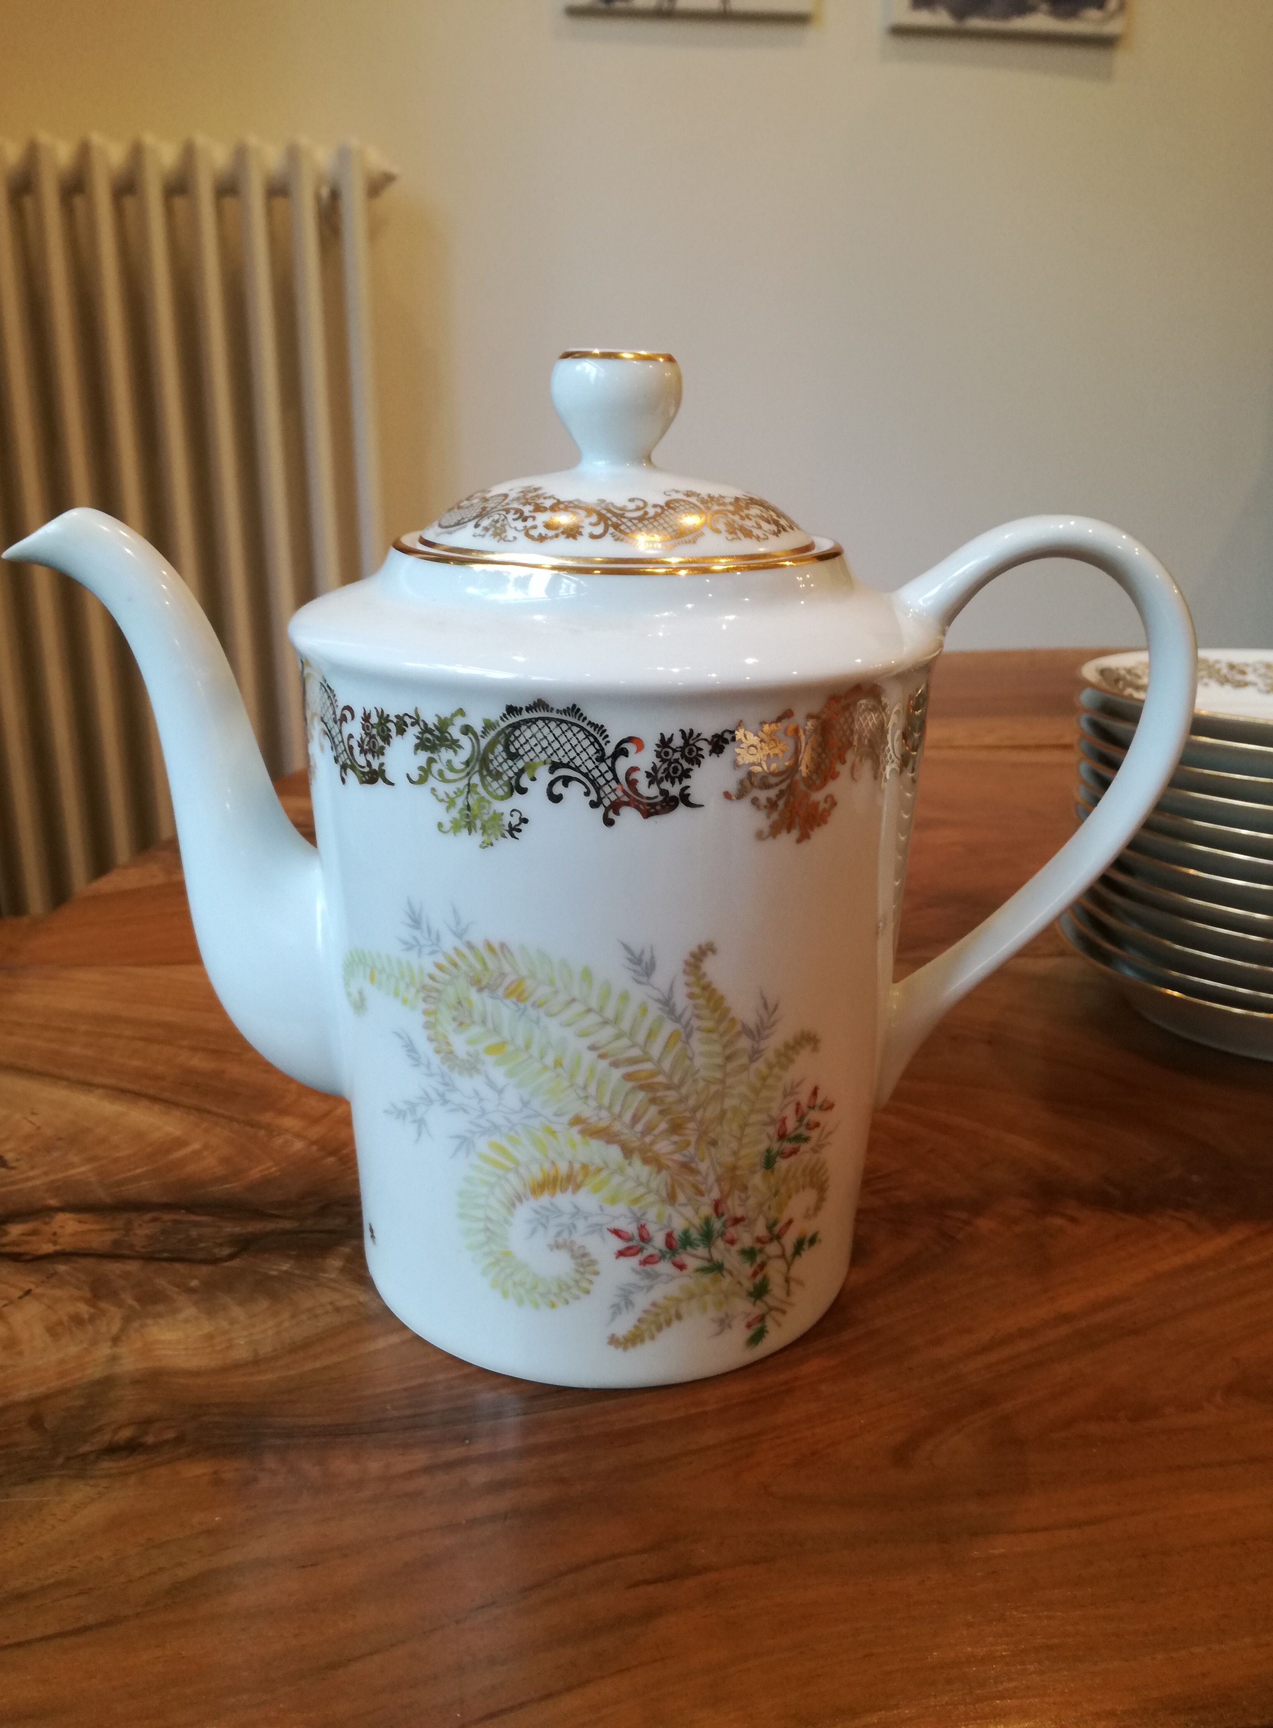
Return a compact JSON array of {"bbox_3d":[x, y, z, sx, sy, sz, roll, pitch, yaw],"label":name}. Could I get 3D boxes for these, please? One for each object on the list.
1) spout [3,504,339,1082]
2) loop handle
[{"bbox_3d":[-0.107,-0.011,0.324,0.076,0.145,0.037,2,19,5],"label":"spout"},{"bbox_3d":[0.090,-0.006,0.307,0.064,0.143,0.014,2,19,5],"label":"loop handle"}]

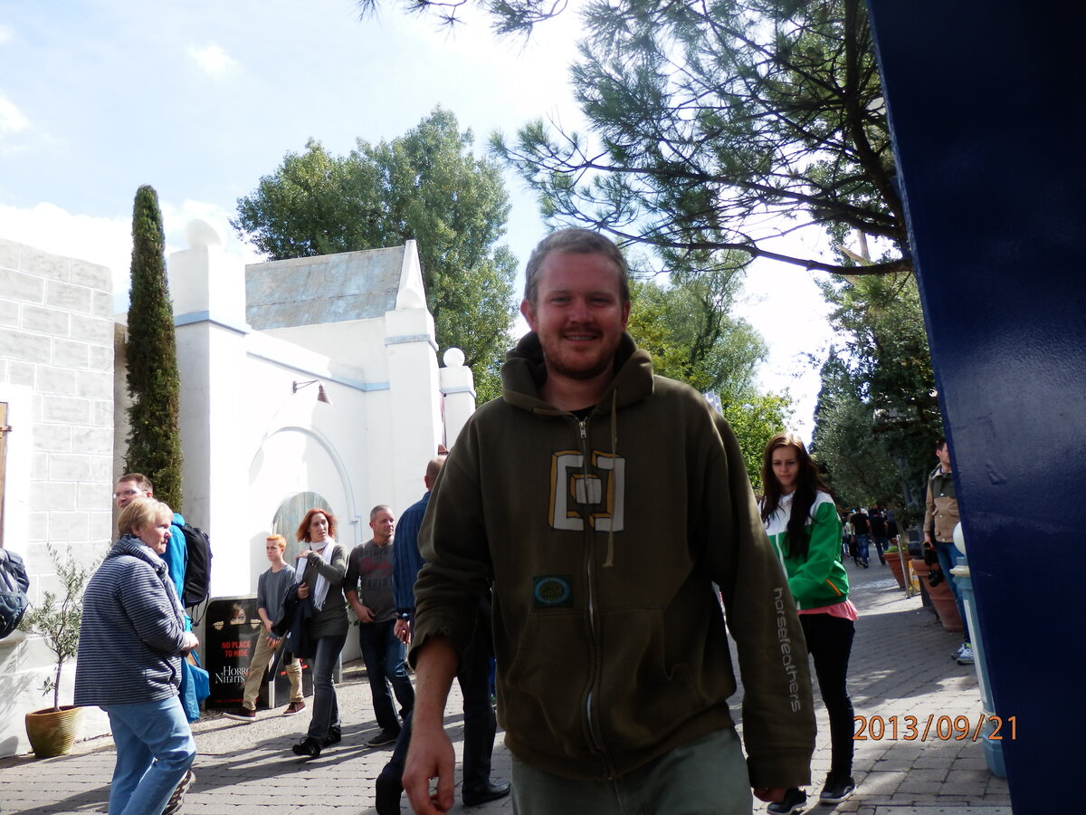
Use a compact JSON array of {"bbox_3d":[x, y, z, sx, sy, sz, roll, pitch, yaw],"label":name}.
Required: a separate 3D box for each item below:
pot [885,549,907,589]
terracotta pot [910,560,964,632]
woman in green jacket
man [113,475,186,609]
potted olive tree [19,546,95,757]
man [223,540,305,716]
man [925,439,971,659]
[{"bbox_3d":[6.704,2.982,14.400,0.780,0.660,0.780,-9,-10,23],"label":"pot"},{"bbox_3d":[4.367,1.949,8.220,0.820,0.740,0.820,-9,-10,23],"label":"terracotta pot"},{"bbox_3d":[1.247,0.964,3.720,0.360,1.690,0.470,4,-13,-40],"label":"woman in green jacket"},{"bbox_3d":[-2.206,1.307,4.400,0.620,1.830,0.560,2,-12,-35],"label":"man"},{"bbox_3d":[-3.887,1.938,6.350,0.680,1.640,0.720,-10,-11,30],"label":"potted olive tree"},{"bbox_3d":[-2.563,1.998,7.200,0.500,1.630,0.700,-14,-13,43],"label":"man"},{"bbox_3d":[3.458,1.160,6.550,0.390,1.800,0.520,0,-11,-26],"label":"man"}]

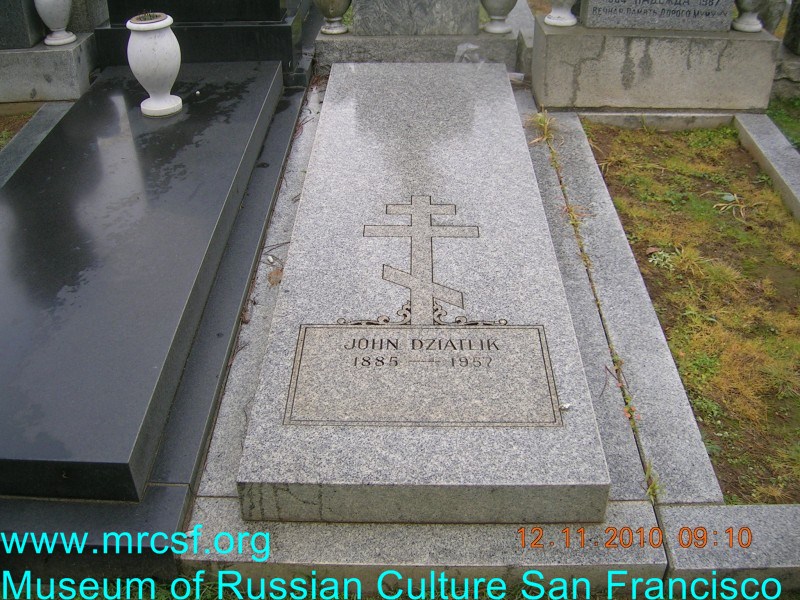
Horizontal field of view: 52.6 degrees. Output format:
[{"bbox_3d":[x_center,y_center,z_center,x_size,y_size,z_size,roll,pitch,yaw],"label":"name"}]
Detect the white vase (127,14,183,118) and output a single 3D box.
[{"bbox_3d":[-0.859,-0.824,2.848,0.185,0.317,0.185,0,37,0],"label":"white vase"}]

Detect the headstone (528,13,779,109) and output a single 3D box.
[{"bbox_3d":[1.008,-0.938,3.221,0.884,0.277,0.227,0,37,0],"label":"headstone"}]

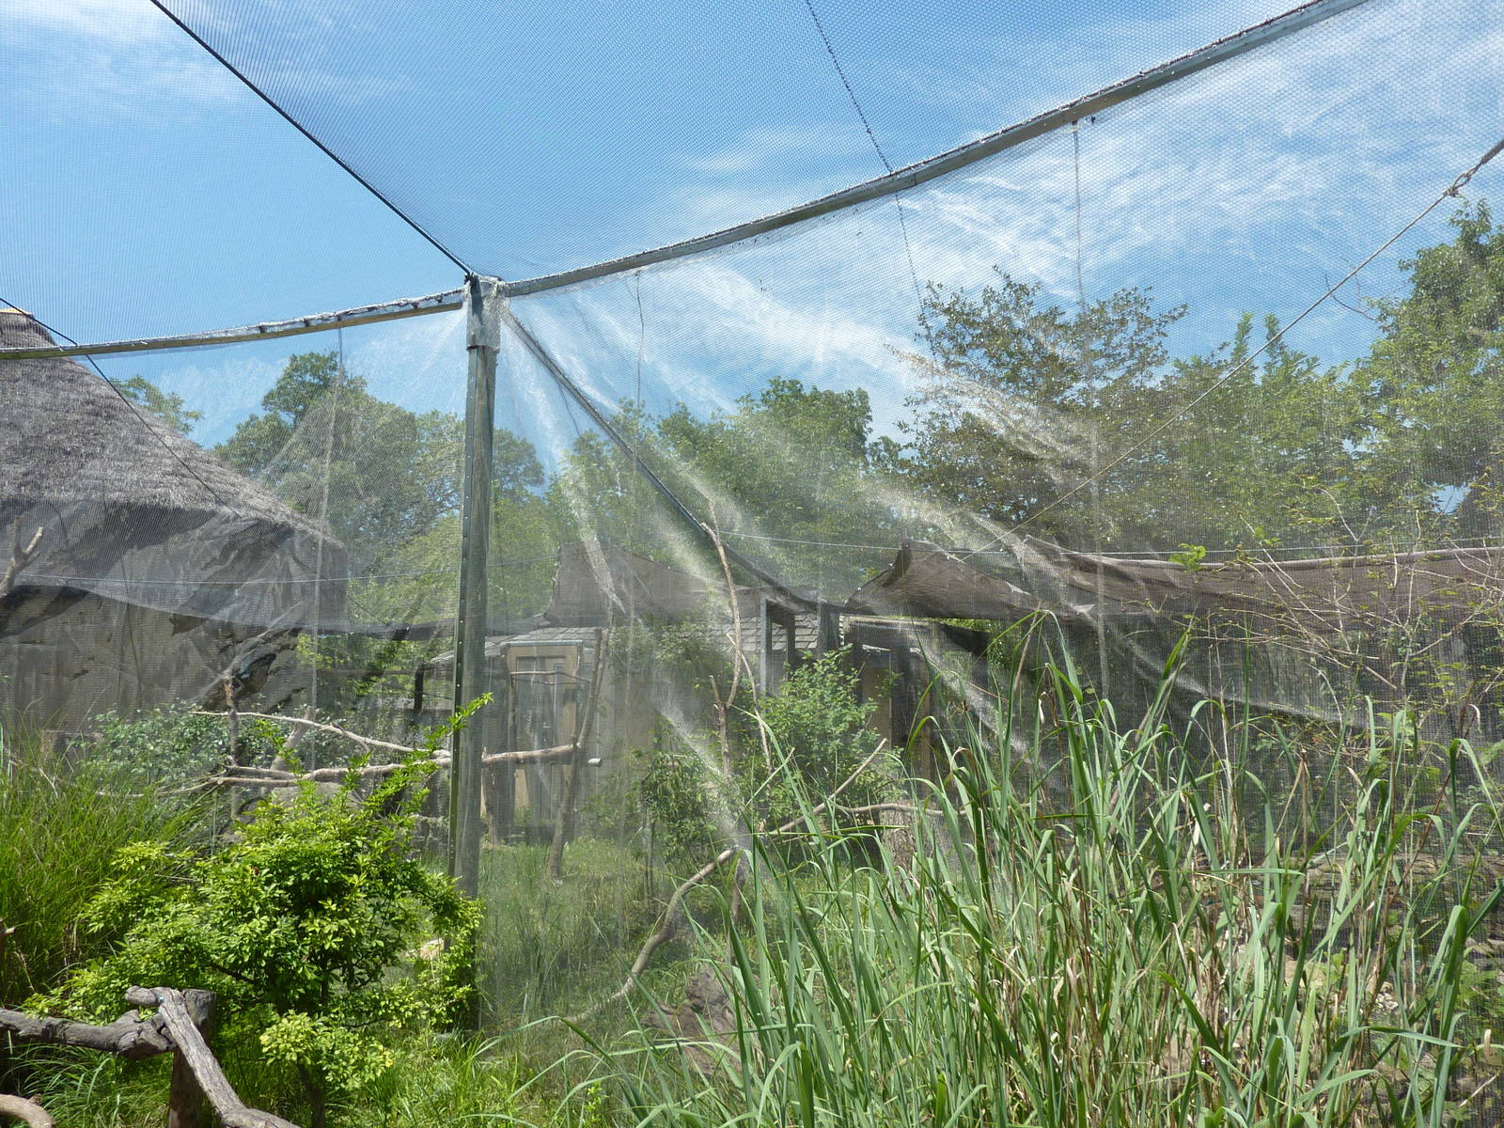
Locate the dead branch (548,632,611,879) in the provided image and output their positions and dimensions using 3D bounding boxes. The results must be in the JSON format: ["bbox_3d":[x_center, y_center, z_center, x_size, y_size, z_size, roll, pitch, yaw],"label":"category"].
[{"bbox_3d":[-1.668,1.802,10.454,0.600,2.420,0.420,0,-7,0],"label":"dead branch"}]

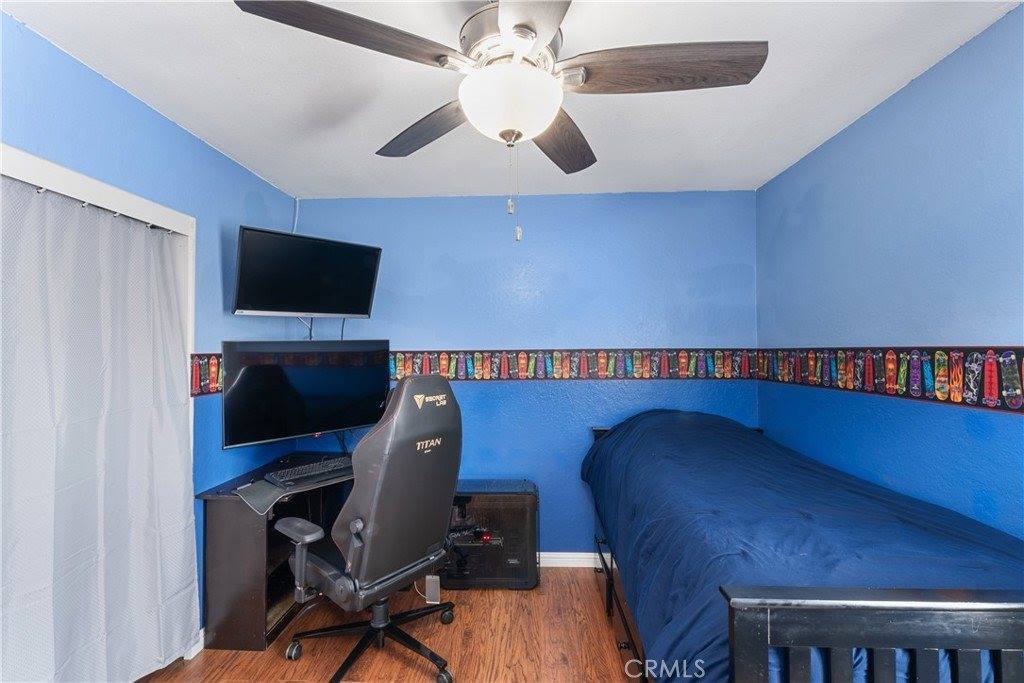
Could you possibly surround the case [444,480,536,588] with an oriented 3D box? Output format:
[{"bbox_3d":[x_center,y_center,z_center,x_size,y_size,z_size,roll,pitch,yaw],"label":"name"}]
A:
[{"bbox_3d":[-0.126,1.187,2.660,0.568,0.570,0.255,0,-1,3],"label":"case"}]

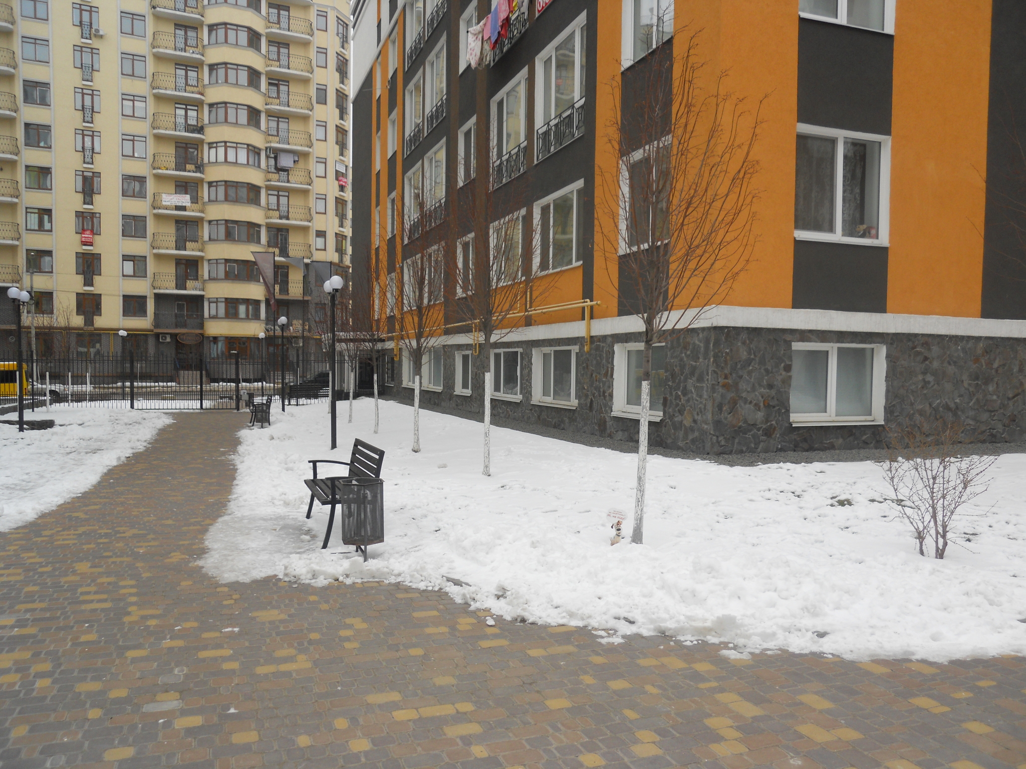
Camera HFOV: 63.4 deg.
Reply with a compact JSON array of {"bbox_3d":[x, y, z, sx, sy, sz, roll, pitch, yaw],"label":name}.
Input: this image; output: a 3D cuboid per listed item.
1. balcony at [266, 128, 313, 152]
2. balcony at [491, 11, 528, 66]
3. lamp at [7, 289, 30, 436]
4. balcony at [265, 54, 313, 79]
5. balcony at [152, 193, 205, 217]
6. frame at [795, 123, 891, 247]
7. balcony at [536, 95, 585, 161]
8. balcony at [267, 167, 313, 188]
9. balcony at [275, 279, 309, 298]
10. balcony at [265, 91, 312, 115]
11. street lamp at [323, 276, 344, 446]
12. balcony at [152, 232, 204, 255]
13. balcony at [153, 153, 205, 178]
[{"bbox_3d":[-17.612,-19.227,65.682,3.639,1.480,1.200,0,1,-26],"label":"balcony"},{"bbox_3d":[-0.039,-8.223,19.442,0.100,0.690,2.499,0,1,-19],"label":"balcony"},{"bbox_3d":[-10.634,-0.524,17.963,0.260,3.100,1.100,0,1,-19],"label":"lamp"},{"bbox_3d":[-17.524,-25.125,65.548,3.658,1.480,1.200,0,1,-26],"label":"balcony"},{"bbox_3d":[-25.596,-13.607,63.547,3.681,1.520,1.350,0,2,-27],"label":"balcony"},{"bbox_3d":[4.497,-2.703,11.395,1.590,1.550,0.200,0,1,-20],"label":"frame"},{"bbox_3d":[0.948,-5.009,16.576,0.100,0.666,2.475,0,1,-19],"label":"balcony"},{"bbox_3d":[-18.145,-16.705,67.126,3.600,1.430,1.200,0,1,-27],"label":"balcony"},{"bbox_3d":[-18.179,-7.726,67.370,3.600,1.430,1.200,0,1,-27],"label":"balcony"},{"bbox_3d":[-18.104,-22.713,66.973,3.600,1.430,1.200,0,1,-27],"label":"balcony"},{"bbox_3d":[-3.338,-0.394,15.564,0.260,3.230,1.150,0,1,-20],"label":"street lamp"},{"bbox_3d":[-25.034,-10.404,62.328,3.717,1.480,1.200,0,1,-26],"label":"balcony"},{"bbox_3d":[-25.428,-16.620,63.006,3.600,1.430,1.200,0,1,-27],"label":"balcony"}]

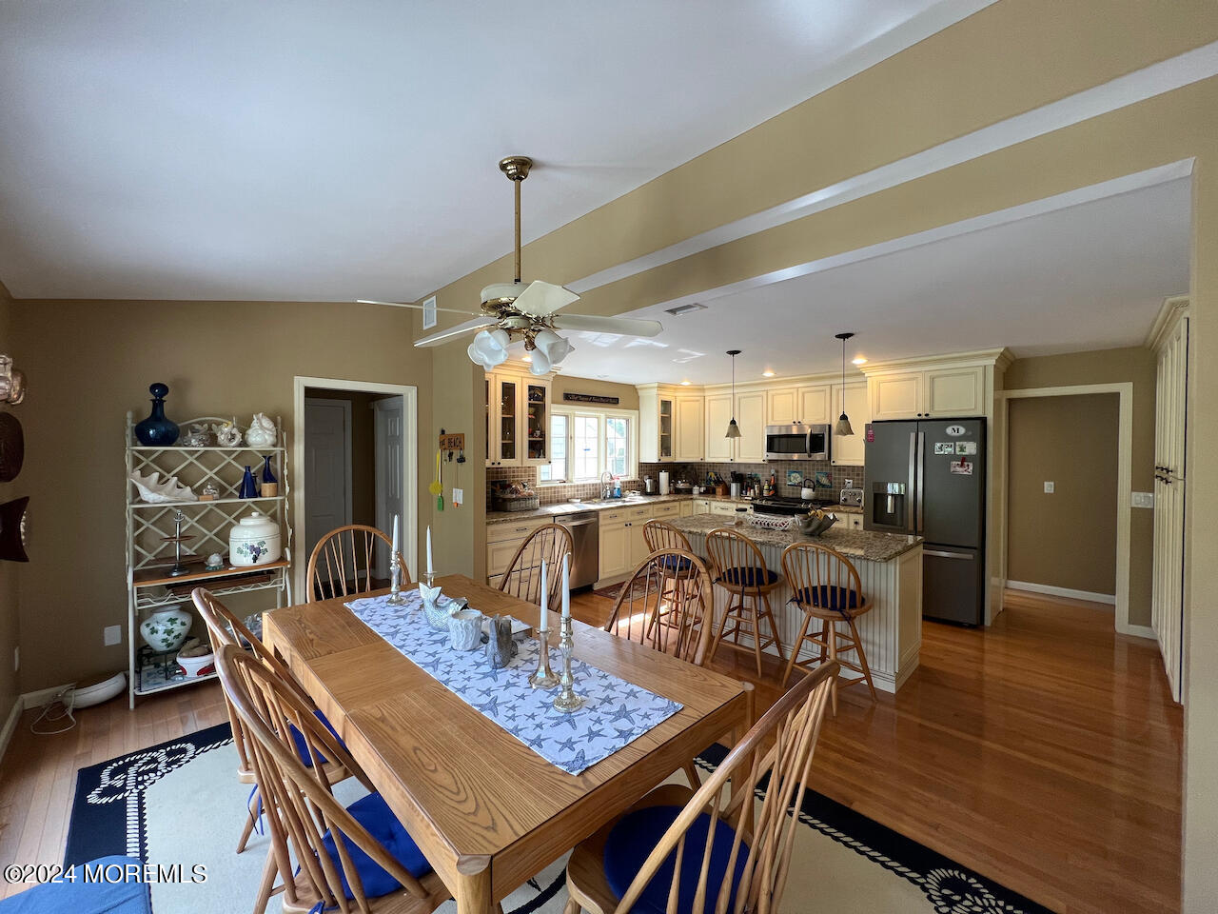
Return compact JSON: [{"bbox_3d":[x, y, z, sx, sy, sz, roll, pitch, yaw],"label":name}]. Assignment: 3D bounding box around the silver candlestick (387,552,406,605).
[{"bbox_3d":[-1.101,0.622,2.362,0.093,0.268,0.093,-1,1,-43],"label":"silver candlestick"}]

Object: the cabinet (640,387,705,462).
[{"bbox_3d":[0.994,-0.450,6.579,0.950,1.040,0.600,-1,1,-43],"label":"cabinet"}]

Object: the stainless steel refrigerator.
[{"bbox_3d":[3.114,0.581,4.483,0.770,1.805,0.900,-1,1,-43],"label":"stainless steel refrigerator"}]

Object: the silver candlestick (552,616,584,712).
[{"bbox_3d":[-0.127,0.638,1.422,0.093,0.268,0.093,0,1,0],"label":"silver candlestick"}]

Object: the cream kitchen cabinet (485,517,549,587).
[{"bbox_3d":[-1.038,1.043,4.598,0.764,0.870,0.620,-1,1,-43],"label":"cream kitchen cabinet"}]

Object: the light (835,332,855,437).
[{"bbox_3d":[1.813,-0.550,3.528,0.155,0.769,0.155,-1,1,-43],"label":"light"}]

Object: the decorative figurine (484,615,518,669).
[{"bbox_3d":[-0.406,0.684,1.710,0.115,0.166,0.095,0,1,-6],"label":"decorative figurine"}]

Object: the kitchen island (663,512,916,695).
[{"bbox_3d":[1.375,1.050,3.739,0.900,0.915,1.840,-1,2,-45],"label":"kitchen island"}]

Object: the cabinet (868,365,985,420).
[{"bbox_3d":[3.200,-0.595,4.569,0.940,0.460,0.600,1,2,44],"label":"cabinet"}]

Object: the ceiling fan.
[{"bbox_3d":[-0.385,-0.815,1.950,1.220,0.910,1.220,1,2,44],"label":"ceiling fan"}]

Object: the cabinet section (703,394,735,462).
[{"bbox_3d":[1.639,-0.388,6.422,0.453,0.925,0.335,1,1,43],"label":"cabinet section"}]

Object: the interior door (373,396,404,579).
[{"bbox_3d":[-2.267,0.448,4.922,0.860,2.070,0.100,1,2,44],"label":"interior door"}]

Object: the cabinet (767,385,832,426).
[{"bbox_3d":[2.401,-0.619,5.639,0.760,0.440,0.330,1,2,44],"label":"cabinet"}]

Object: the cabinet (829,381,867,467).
[{"bbox_3d":[2.841,-0.364,5.222,0.460,0.940,0.330,1,2,44],"label":"cabinet"}]

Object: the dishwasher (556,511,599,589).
[{"bbox_3d":[-0.537,1.038,5.064,0.602,0.865,0.620,-1,1,-43],"label":"dishwasher"}]

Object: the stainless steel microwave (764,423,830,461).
[{"bbox_3d":[2.371,-0.175,5.621,0.760,0.420,0.400,1,2,44],"label":"stainless steel microwave"}]

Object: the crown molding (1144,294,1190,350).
[{"bbox_3d":[3.847,-0.851,3.155,1.720,0.140,0.130,-1,2,-43],"label":"crown molding"}]

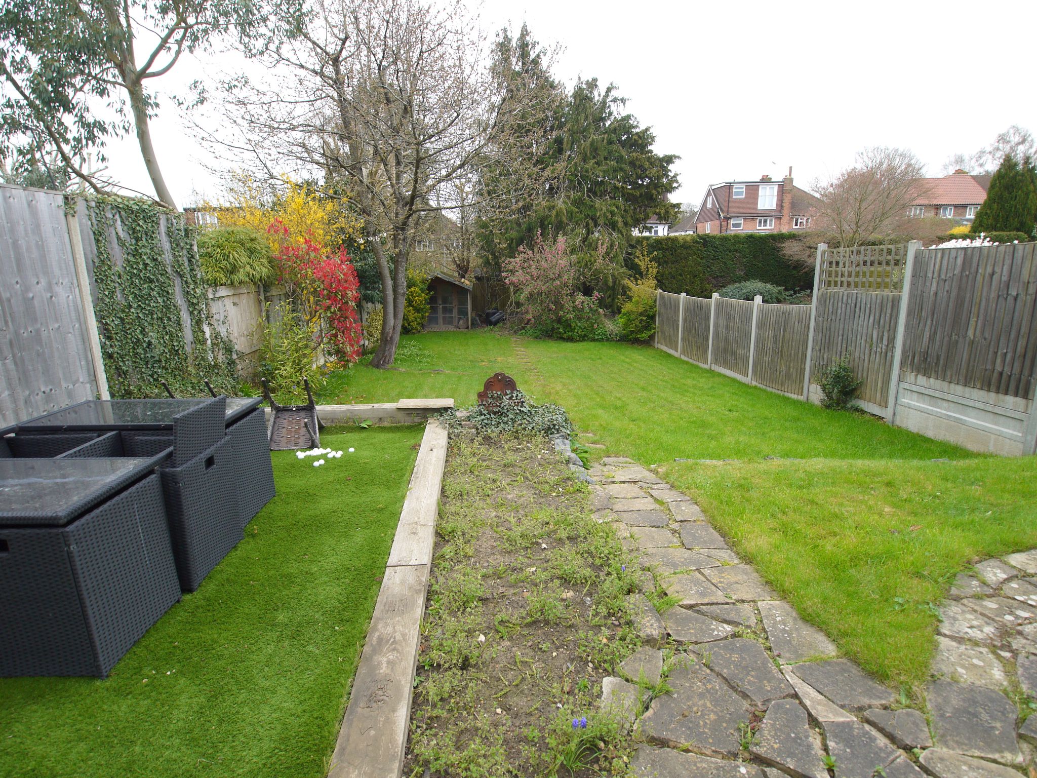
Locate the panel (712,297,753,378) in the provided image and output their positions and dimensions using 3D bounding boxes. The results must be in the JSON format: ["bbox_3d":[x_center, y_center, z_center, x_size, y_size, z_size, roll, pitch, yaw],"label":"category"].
[{"bbox_3d":[4.705,-1.166,11.855,0.070,1.587,1.830,-2,12,-5],"label":"panel"}]

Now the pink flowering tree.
[{"bbox_3d":[1.350,-3.564,18.673,3.562,3.556,3.200,-1,12,0],"label":"pink flowering tree"}]

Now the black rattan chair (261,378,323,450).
[{"bbox_3d":[-2.222,0.316,5.323,0.460,0.530,0.820,-2,-33,-2],"label":"black rattan chair"}]

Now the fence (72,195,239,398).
[{"bbox_3d":[-3.522,-0.732,5.404,0.160,1.960,2.150,-2,12,-4],"label":"fence"}]

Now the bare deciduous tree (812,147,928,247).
[{"bbox_3d":[10.623,-4.540,16.766,3.400,5.502,3.300,6,14,31],"label":"bare deciduous tree"}]

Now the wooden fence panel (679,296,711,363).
[{"bbox_3d":[4.538,-1.512,13.716,0.070,1.579,1.830,-2,12,-5],"label":"wooden fence panel"}]

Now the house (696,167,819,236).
[{"bbox_3d":[22.959,-15.302,50.824,10.800,9.098,8.200,-2,12,-2],"label":"house"}]

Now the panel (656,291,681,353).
[{"bbox_3d":[4.370,-1.938,15.560,0.070,1.599,1.830,-2,12,-5],"label":"panel"}]

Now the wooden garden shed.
[{"bbox_3d":[-2.992,-3.473,21.227,2.600,2.119,2.200,-2,12,-4],"label":"wooden garden shed"}]

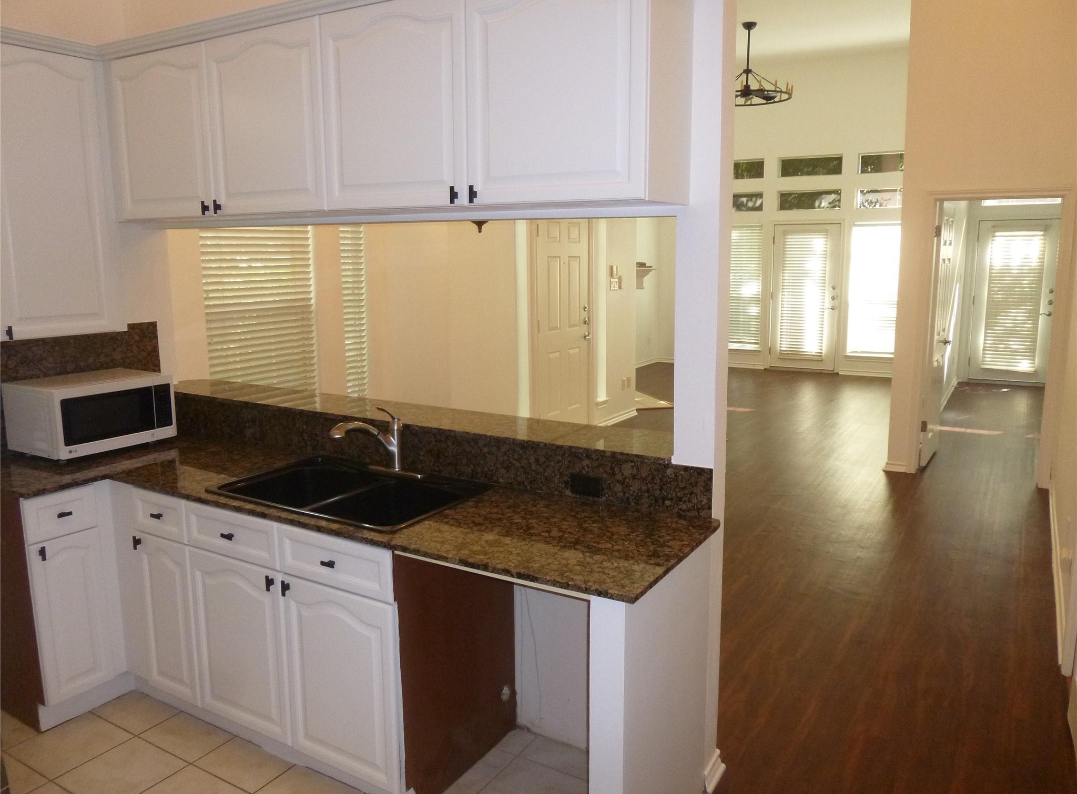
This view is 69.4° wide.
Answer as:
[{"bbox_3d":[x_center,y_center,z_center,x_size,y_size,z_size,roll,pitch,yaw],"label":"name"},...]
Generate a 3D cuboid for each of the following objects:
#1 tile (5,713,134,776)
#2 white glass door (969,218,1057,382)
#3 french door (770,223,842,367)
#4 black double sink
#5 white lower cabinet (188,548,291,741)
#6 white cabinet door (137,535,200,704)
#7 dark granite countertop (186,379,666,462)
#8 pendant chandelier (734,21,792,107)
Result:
[{"bbox_3d":[-1.650,1.230,2.752,0.305,0.010,0.305,5,12,31],"label":"tile"},{"bbox_3d":[6.052,-1.208,9.876,0.920,2.050,0.050,5,12,31],"label":"white glass door"},{"bbox_3d":[3.852,-1.427,11.238,0.920,2.050,0.050,5,12,31],"label":"french door"},{"bbox_3d":[-0.628,0.403,2.609,0.840,0.200,0.530,5,12,31],"label":"black double sink"},{"bbox_3d":[-0.853,0.780,2.818,0.460,0.600,0.550,5,12,31],"label":"white lower cabinet"},{"bbox_3d":[-1.328,0.789,2.801,0.305,0.590,0.025,5,12,31],"label":"white cabinet door"},{"bbox_3d":[-0.589,0.070,3.089,2.550,0.030,0.360,5,12,31],"label":"dark granite countertop"},{"bbox_3d":[2.310,-3.696,8.575,0.950,0.800,0.950,5,12,31],"label":"pendant chandelier"}]

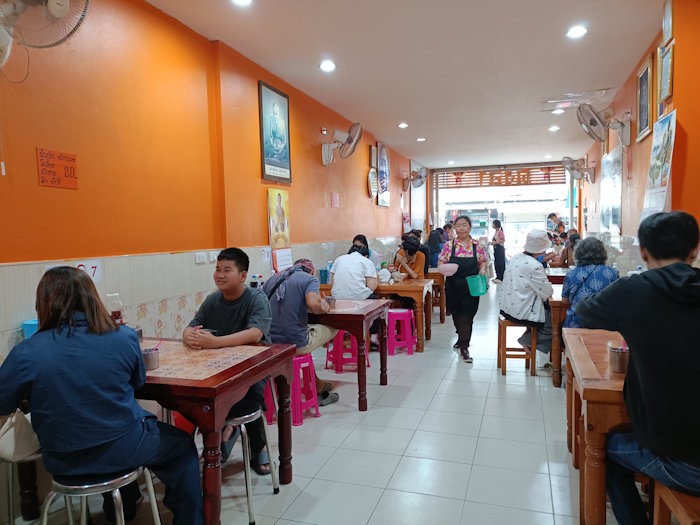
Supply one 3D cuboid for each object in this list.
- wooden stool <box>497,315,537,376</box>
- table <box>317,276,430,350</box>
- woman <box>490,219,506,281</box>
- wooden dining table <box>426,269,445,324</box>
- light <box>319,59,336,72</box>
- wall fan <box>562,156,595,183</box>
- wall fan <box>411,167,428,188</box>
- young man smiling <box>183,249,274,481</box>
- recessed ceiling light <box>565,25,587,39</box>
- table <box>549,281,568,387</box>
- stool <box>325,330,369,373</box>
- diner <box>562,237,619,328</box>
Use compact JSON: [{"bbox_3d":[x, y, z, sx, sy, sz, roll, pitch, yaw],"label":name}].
[{"bbox_3d":[1.553,0.774,4.725,0.310,0.490,0.310,-1,3,8],"label":"wooden stool"},{"bbox_3d":[0.368,0.609,6.195,1.200,0.735,0.800,0,4,19],"label":"table"},{"bbox_3d":[3.713,-0.285,12.689,0.400,1.570,0.450,0,4,19],"label":"woman"},{"bbox_3d":[0.884,0.493,7.778,1.200,0.720,0.730,0,4,19],"label":"wooden dining table"},{"bbox_3d":[-0.213,-1.838,4.736,0.150,0.040,0.150,0,4,19],"label":"light"},{"bbox_3d":[4.057,-1.647,8.987,0.490,0.480,0.450,1,4,31],"label":"wall fan"},{"bbox_3d":[1.396,-1.741,10.400,0.430,0.500,0.470,-1,3,9],"label":"wall fan"},{"bbox_3d":[-0.677,0.549,3.054,0.500,1.270,0.700,0,4,19],"label":"young man smiling"},{"bbox_3d":[1.812,-1.842,4.044,0.150,0.040,0.150,0,4,19],"label":"recessed ceiling light"},{"bbox_3d":[2.289,0.652,4.766,0.820,0.740,1.200,0,4,19],"label":"table"},{"bbox_3d":[-0.036,0.823,5.066,0.330,0.455,0.330,-3,4,-28],"label":"stool"},{"bbox_3d":[1.917,0.441,4.054,0.470,1.260,0.700,0,4,19],"label":"diner"}]

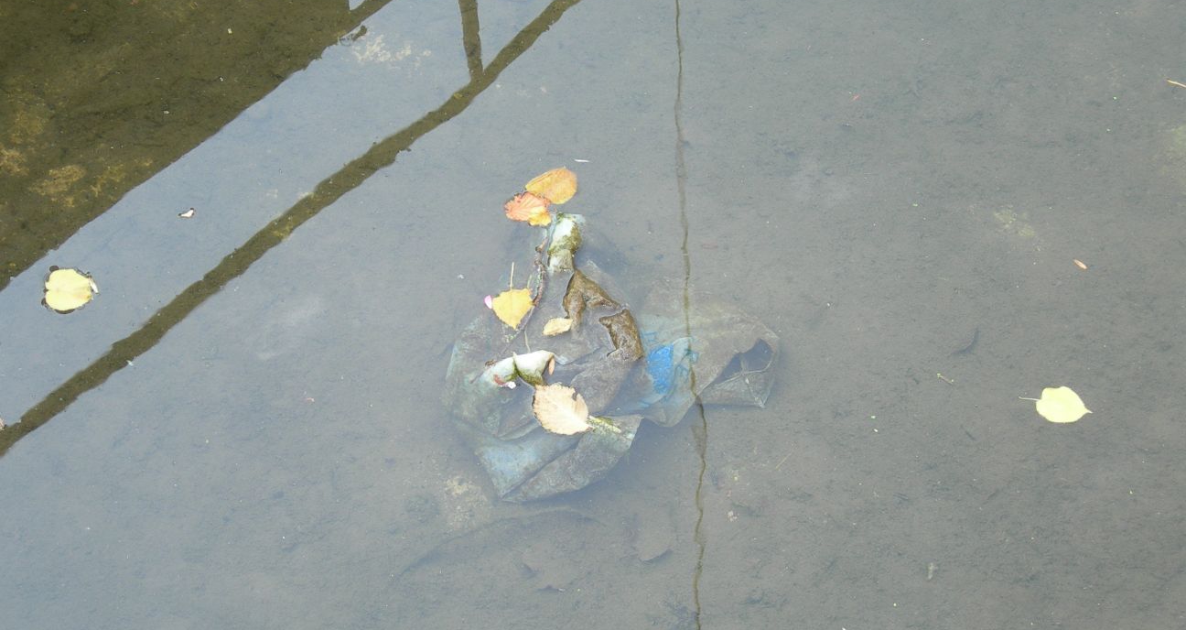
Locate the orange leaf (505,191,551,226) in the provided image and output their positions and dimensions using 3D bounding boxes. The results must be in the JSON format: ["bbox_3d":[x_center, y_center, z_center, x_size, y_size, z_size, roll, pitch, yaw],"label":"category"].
[{"bbox_3d":[-0.079,-0.135,3.121,0.068,0.010,0.052,21,52,20],"label":"orange leaf"}]

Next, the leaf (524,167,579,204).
[{"bbox_3d":[-0.047,-0.167,3.150,0.058,0.006,0.064,29,55,25],"label":"leaf"}]

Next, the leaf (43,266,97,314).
[{"bbox_3d":[-0.645,-0.032,3.052,0.069,0.008,0.077,3,48,5],"label":"leaf"}]

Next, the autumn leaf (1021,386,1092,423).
[{"bbox_3d":[0.542,0.103,2.883,0.086,0.006,0.058,14,50,14],"label":"autumn leaf"}]

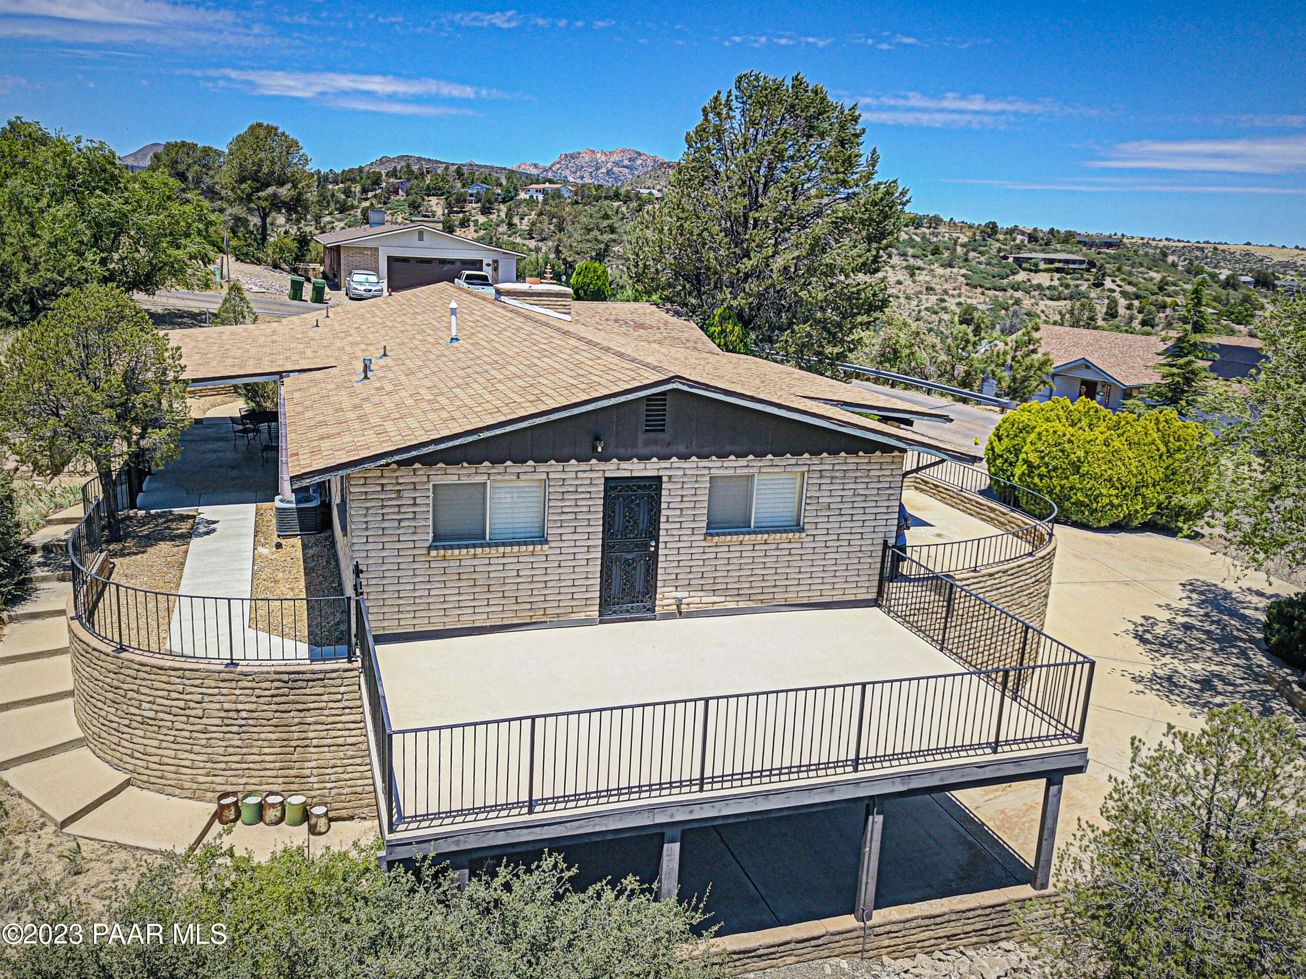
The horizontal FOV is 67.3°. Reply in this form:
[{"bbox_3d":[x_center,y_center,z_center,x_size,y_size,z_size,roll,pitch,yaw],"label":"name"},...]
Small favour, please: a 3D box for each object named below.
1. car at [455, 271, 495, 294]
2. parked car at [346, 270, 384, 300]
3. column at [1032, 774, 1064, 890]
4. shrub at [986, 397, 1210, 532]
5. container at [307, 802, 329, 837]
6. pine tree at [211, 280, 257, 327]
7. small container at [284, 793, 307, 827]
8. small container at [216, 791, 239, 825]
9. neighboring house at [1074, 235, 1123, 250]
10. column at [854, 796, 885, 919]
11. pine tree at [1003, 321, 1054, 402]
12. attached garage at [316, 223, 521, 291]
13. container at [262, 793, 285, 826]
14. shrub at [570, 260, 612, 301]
[{"bbox_3d":[-9.480,-10.566,51.650,1.820,1.700,5.100,-3,15,-20],"label":"car"},{"bbox_3d":[-15.130,-10.709,51.350,1.800,1.450,4.600,-3,15,-20],"label":"parked car"},{"bbox_3d":[4.870,4.235,12.120,0.185,1.580,0.120,-2,15,-18],"label":"column"},{"bbox_3d":[12.819,-0.775,28.195,6.100,3.350,3.100,3,14,-2],"label":"shrub"},{"bbox_3d":[-4.096,4.069,12.062,0.241,0.295,0.241,-2,15,-19],"label":"container"},{"bbox_3d":[-14.500,-6.414,34.000,1.500,1.650,1.500,3,14,0],"label":"pine tree"},{"bbox_3d":[-4.404,3.963,12.121,0.241,0.300,0.241,-2,15,-19],"label":"small container"},{"bbox_3d":[-5.221,3.931,12.080,0.241,0.299,0.241,-2,15,-19],"label":"small container"},{"bbox_3d":[158.909,-88.173,350.000,16.000,4.800,10.000,6,14,11],"label":"neighboring house"},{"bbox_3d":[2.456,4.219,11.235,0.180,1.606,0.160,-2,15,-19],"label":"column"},{"bbox_3d":[16.628,-5.520,43.500,2.500,4.000,2.400,8,15,20],"label":"pine tree"},{"bbox_3d":[-14.700,-14.520,61.200,11.600,3.950,8.500,-3,15,-20],"label":"attached garage"},{"bbox_3d":[-4.671,3.947,12.103,0.238,0.313,0.238,-2,15,-19],"label":"container"},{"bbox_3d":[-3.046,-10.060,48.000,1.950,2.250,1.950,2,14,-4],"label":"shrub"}]

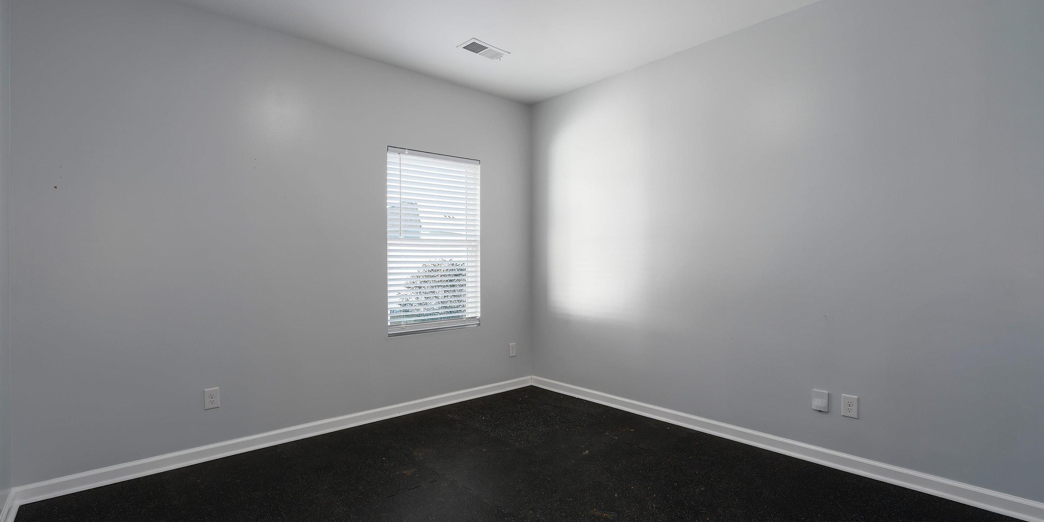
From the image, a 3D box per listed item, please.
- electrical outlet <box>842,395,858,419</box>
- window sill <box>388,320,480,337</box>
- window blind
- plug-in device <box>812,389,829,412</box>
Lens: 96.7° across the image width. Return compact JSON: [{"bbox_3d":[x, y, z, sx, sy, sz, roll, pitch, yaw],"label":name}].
[{"bbox_3d":[1.838,0.818,2.599,0.008,0.121,0.076,0,0,-42],"label":"electrical outlet"},{"bbox_3d":[-0.729,0.566,3.889,0.876,0.050,0.104,0,0,-42],"label":"window sill"},{"bbox_3d":[-0.727,-0.157,3.883,0.863,1.441,0.058,0,0,-42],"label":"window blind"},{"bbox_3d":[1.734,0.818,2.701,0.028,0.115,0.079,0,0,-42],"label":"plug-in device"}]

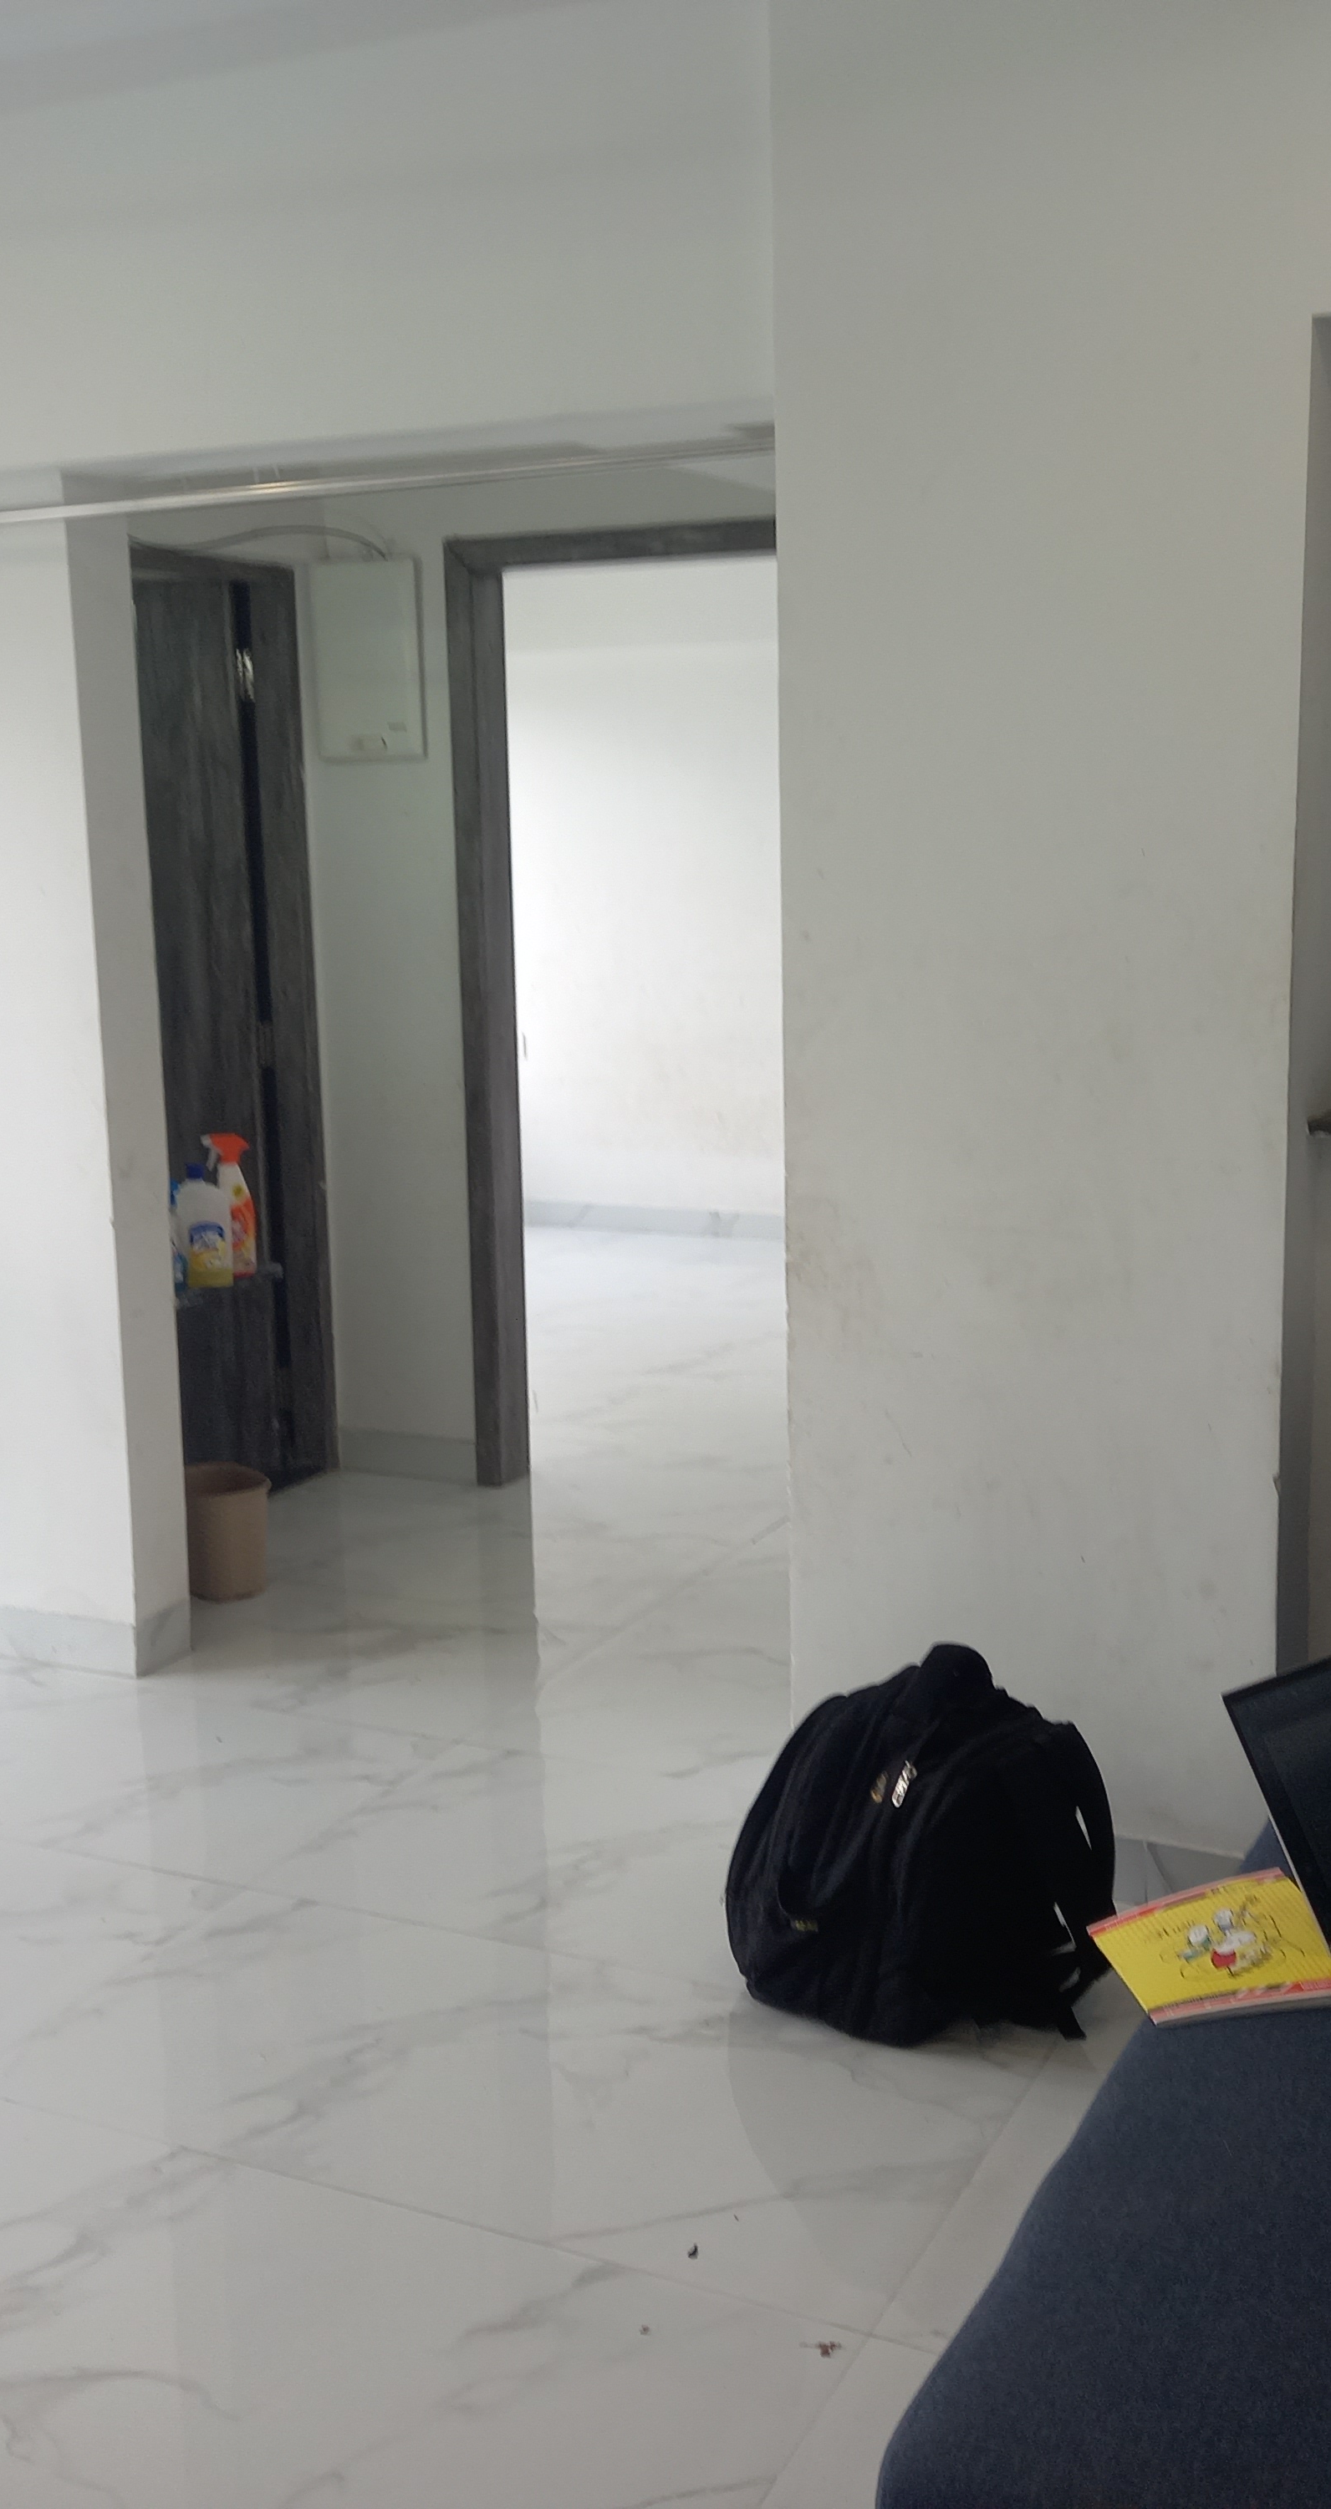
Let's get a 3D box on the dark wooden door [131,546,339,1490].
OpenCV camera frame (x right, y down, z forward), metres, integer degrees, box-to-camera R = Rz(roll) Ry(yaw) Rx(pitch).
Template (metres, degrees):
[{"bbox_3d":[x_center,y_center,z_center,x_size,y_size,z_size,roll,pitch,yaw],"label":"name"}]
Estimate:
[{"bbox_3d":[-0.991,-0.428,5.082,0.100,2.020,0.800,4,12,26],"label":"dark wooden door"}]

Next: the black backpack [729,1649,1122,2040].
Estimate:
[{"bbox_3d":[0.325,0.735,3.080,0.360,0.470,0.360,-8,13,-32],"label":"black backpack"}]

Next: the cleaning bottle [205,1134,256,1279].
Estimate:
[{"bbox_3d":[-0.850,-0.095,4.760,0.105,0.280,0.065,-3,11,-7],"label":"cleaning bottle"}]

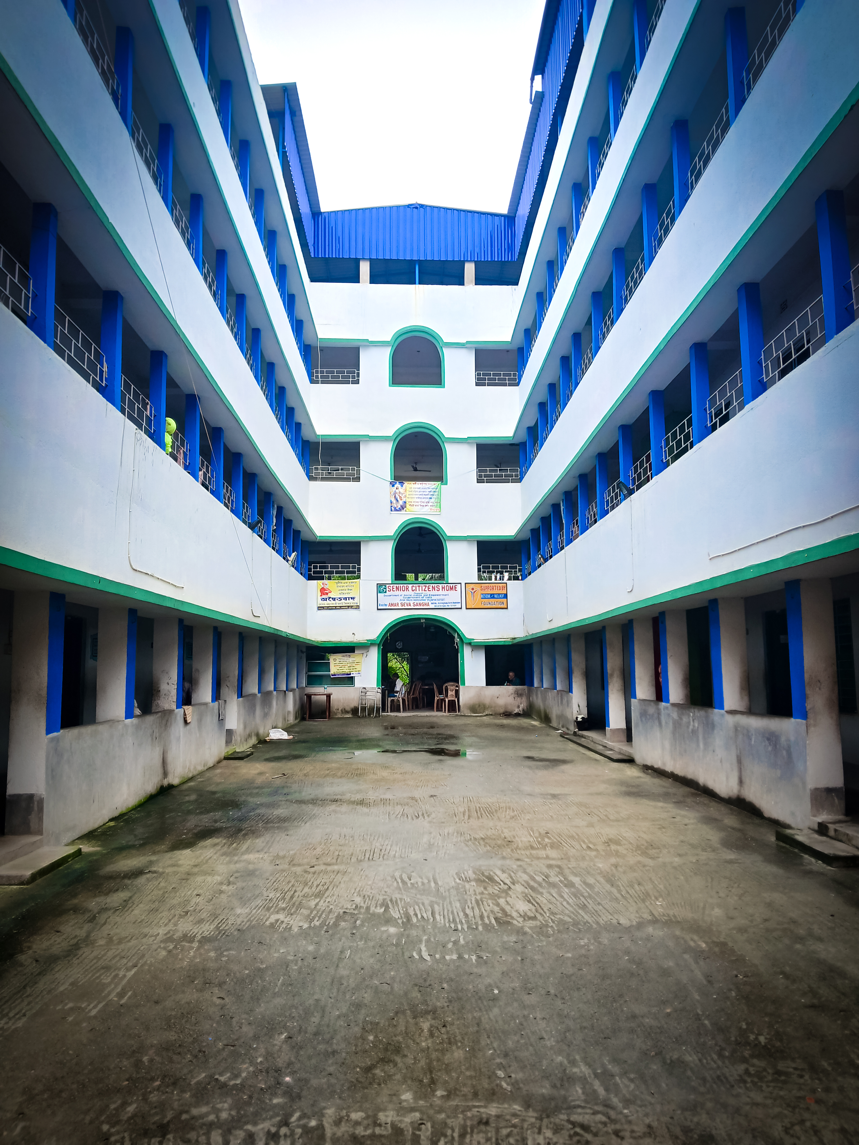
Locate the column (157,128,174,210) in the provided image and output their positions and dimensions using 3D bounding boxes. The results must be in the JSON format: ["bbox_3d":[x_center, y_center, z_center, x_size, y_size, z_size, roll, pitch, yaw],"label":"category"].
[{"bbox_3d":[-3.354,-5.086,10.941,0.157,1.225,0.157,-1,-7,-1],"label":"column"}]

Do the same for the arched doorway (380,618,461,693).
[{"bbox_3d":[-0.257,2.568,25.249,2.393,2.524,0.304,-1,-7,-1],"label":"arched doorway"}]

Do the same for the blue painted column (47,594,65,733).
[{"bbox_3d":[-3.133,0.731,6.921,0.260,1.132,0.270,0,-7,-1],"label":"blue painted column"}]

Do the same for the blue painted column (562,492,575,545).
[{"bbox_3d":[3.086,-1.163,19.039,0.157,1.236,0.157,-1,-7,-1],"label":"blue painted column"}]

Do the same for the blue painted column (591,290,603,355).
[{"bbox_3d":[3.000,-4.384,15.338,0.155,1.210,0.155,0,-7,-1],"label":"blue painted column"}]

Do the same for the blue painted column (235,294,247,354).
[{"bbox_3d":[-3.327,-4.324,15.163,0.155,1.142,0.155,0,-7,-1],"label":"blue painted column"}]

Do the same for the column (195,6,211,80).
[{"bbox_3d":[-3.288,-7.572,12.406,0.155,1.132,0.155,0,-7,-1],"label":"column"}]

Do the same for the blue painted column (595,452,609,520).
[{"bbox_3d":[3.211,-1.588,15.862,0.170,1.245,0.185,0,-7,-1],"label":"blue painted column"}]

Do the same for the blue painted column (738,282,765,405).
[{"bbox_3d":[3.187,-2.232,8.476,0.155,1.220,0.155,0,-7,-1],"label":"blue painted column"}]

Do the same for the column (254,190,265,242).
[{"bbox_3d":[-3.531,-7.355,17.959,0.157,1.244,0.157,-1,-7,-1],"label":"column"}]

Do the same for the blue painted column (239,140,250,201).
[{"bbox_3d":[-3.489,-7.515,16.238,0.157,1.288,0.157,-1,-7,-1],"label":"blue painted column"}]

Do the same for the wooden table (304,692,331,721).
[{"bbox_3d":[-3.138,3.858,24.691,0.774,0.752,0.558,-1,-7,-1],"label":"wooden table"}]

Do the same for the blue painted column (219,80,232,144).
[{"bbox_3d":[-3.519,-7.885,14.809,0.170,1.230,0.185,0,-7,-1],"label":"blue painted column"}]

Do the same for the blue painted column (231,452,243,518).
[{"bbox_3d":[-3.495,-1.550,15.600,0.170,1.245,0.185,0,-7,-1],"label":"blue painted column"}]

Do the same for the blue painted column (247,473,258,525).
[{"bbox_3d":[-3.324,-1.282,16.134,0.155,1.117,0.155,0,-7,-1],"label":"blue painted column"}]

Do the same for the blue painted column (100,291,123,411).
[{"bbox_3d":[-3.146,-2.191,8.535,0.155,1.187,0.155,0,-7,-1],"label":"blue painted column"}]

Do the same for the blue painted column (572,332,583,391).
[{"bbox_3d":[3.132,-4.445,18.119,0.170,1.340,0.185,0,-7,-1],"label":"blue painted column"}]

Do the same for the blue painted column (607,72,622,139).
[{"bbox_3d":[3.124,-7.757,14.357,0.157,1.169,0.157,-1,-7,-1],"label":"blue painted column"}]

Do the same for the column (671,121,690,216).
[{"bbox_3d":[3.305,-5.241,11.231,0.170,1.340,0.185,0,-7,-1],"label":"column"}]

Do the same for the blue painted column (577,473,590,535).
[{"bbox_3d":[2.993,-1.287,16.733,0.155,1.200,0.155,0,-7,-1],"label":"blue painted column"}]

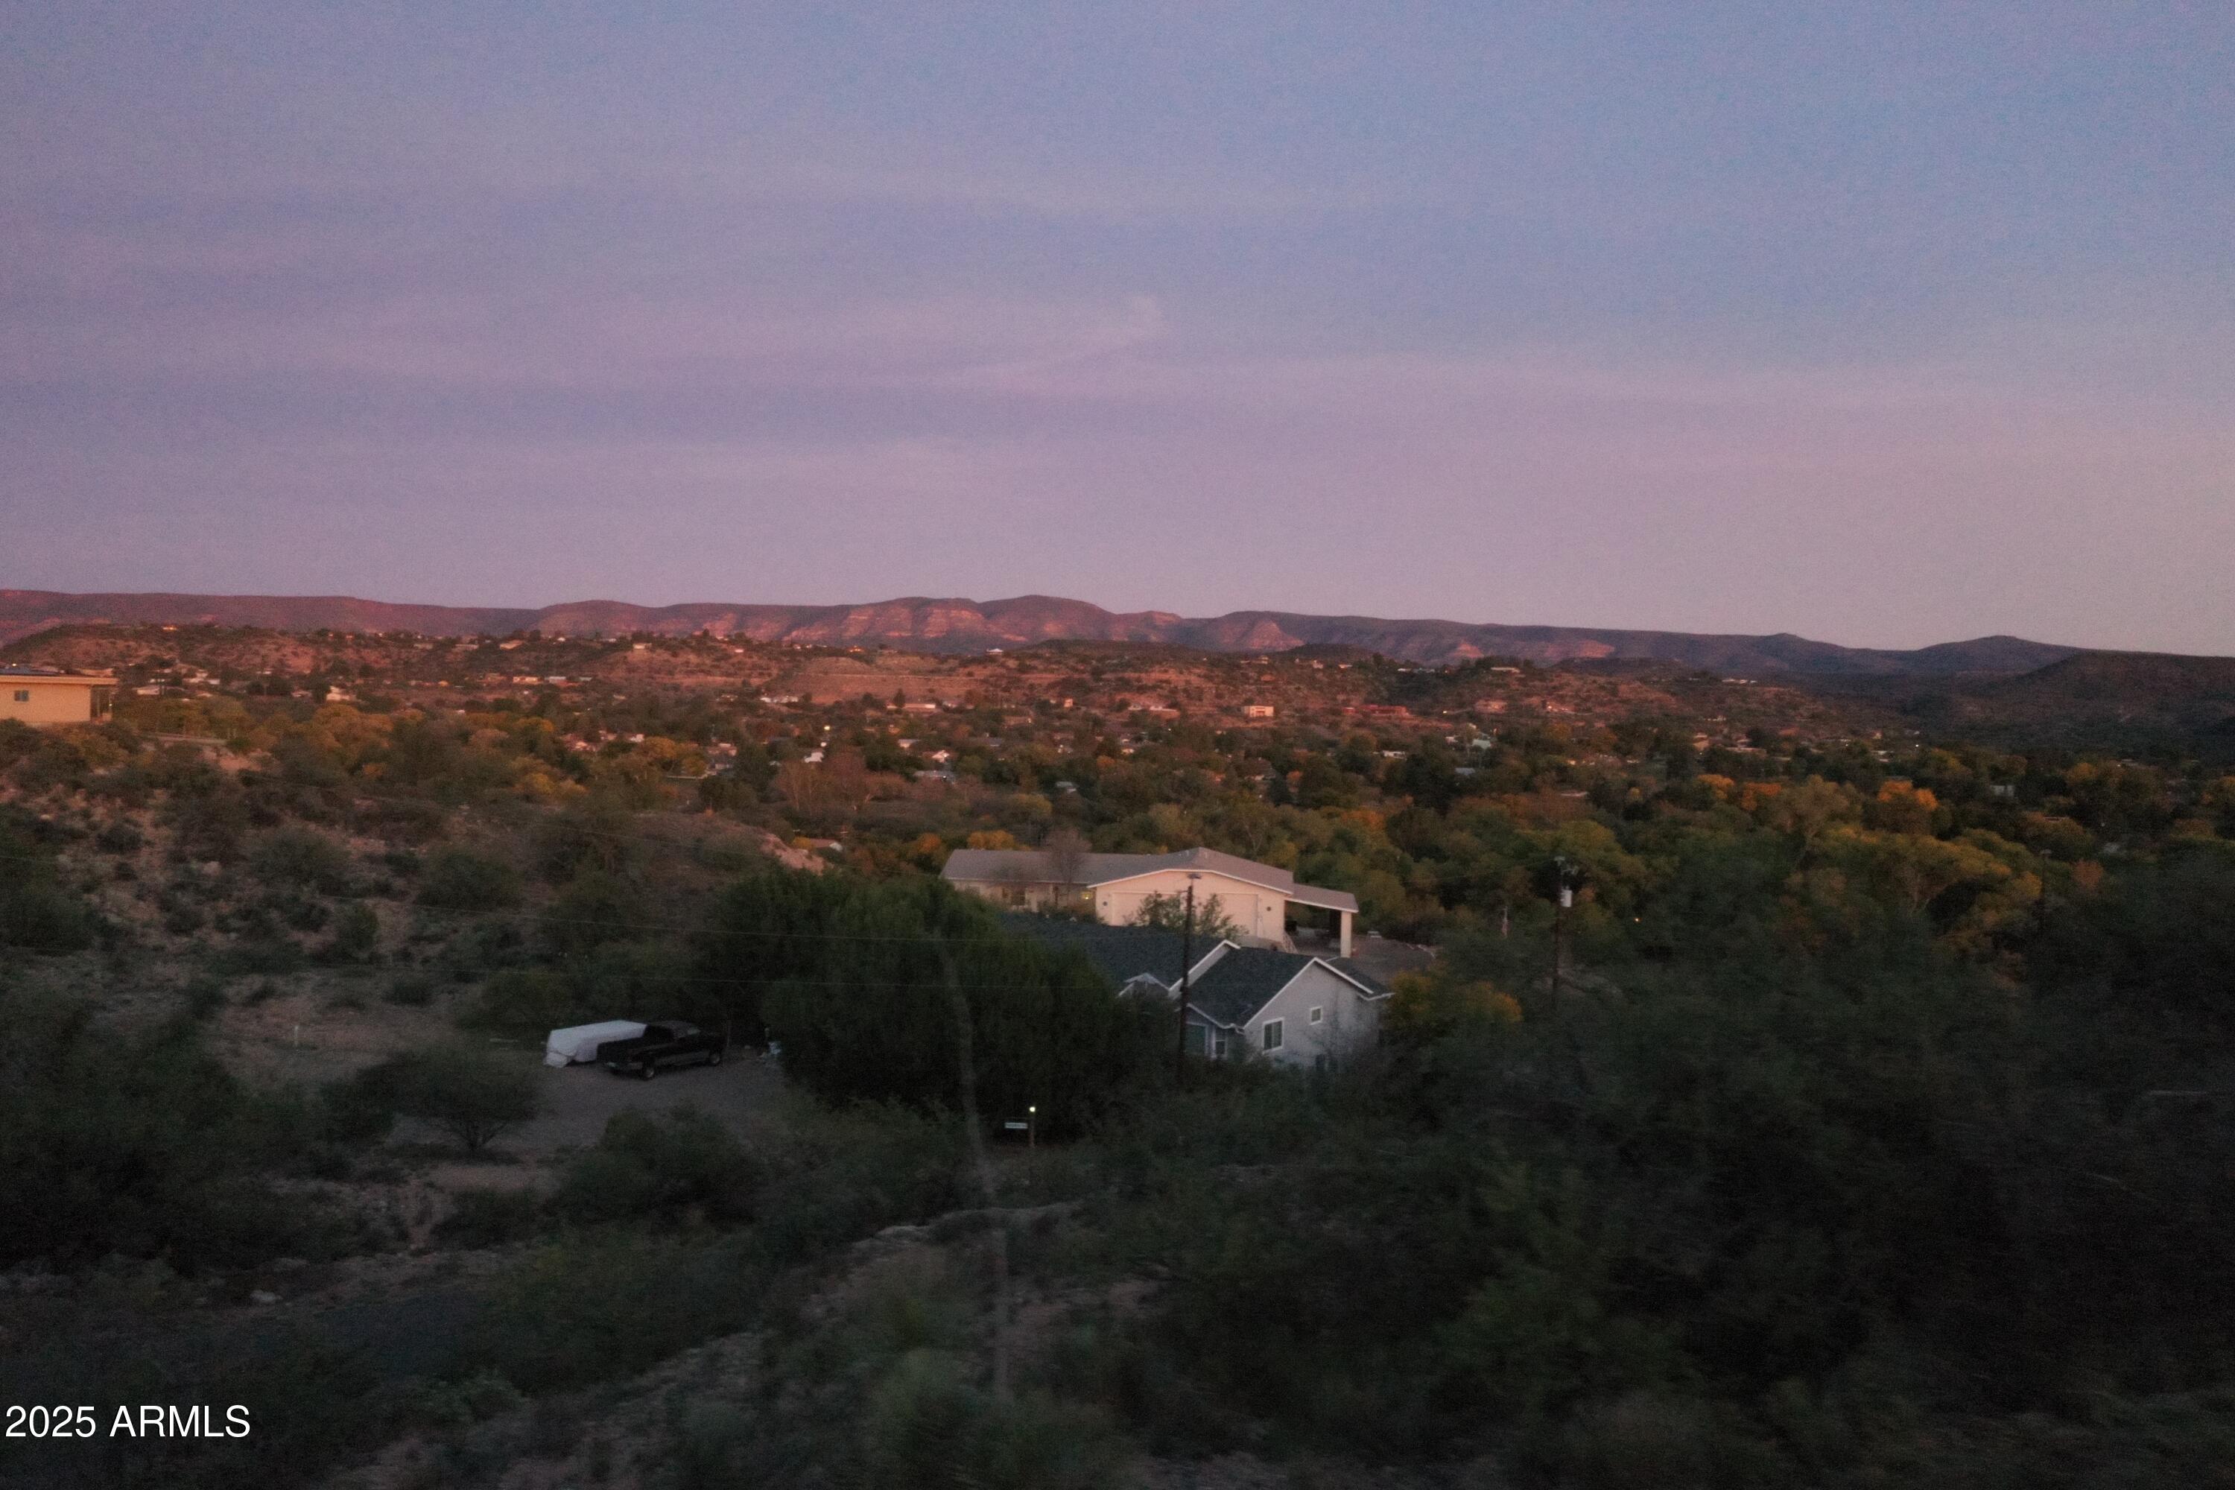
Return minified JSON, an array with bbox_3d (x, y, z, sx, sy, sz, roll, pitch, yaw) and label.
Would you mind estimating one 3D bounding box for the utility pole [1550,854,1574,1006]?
[{"bbox_3d":[23.009,10.582,90.000,0.900,9.600,0.500,2,2,11],"label":"utility pole"}]

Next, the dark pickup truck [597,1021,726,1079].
[{"bbox_3d":[-18.290,12.287,70.300,1.970,1.850,5.550,3,2,32],"label":"dark pickup truck"}]

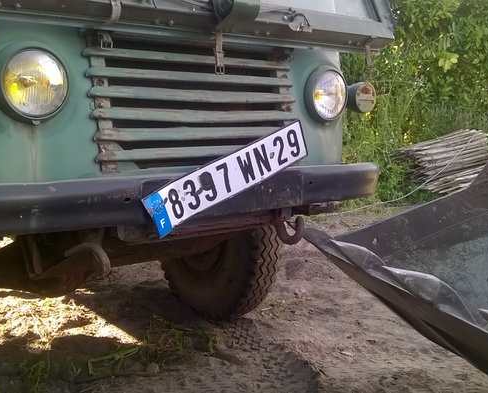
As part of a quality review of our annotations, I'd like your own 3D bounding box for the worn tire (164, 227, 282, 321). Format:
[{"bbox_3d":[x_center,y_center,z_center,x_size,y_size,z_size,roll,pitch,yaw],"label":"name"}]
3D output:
[{"bbox_3d":[-0.160,0.172,3.070,0.220,0.876,0.876,-6,8,-39],"label":"worn tire"}]

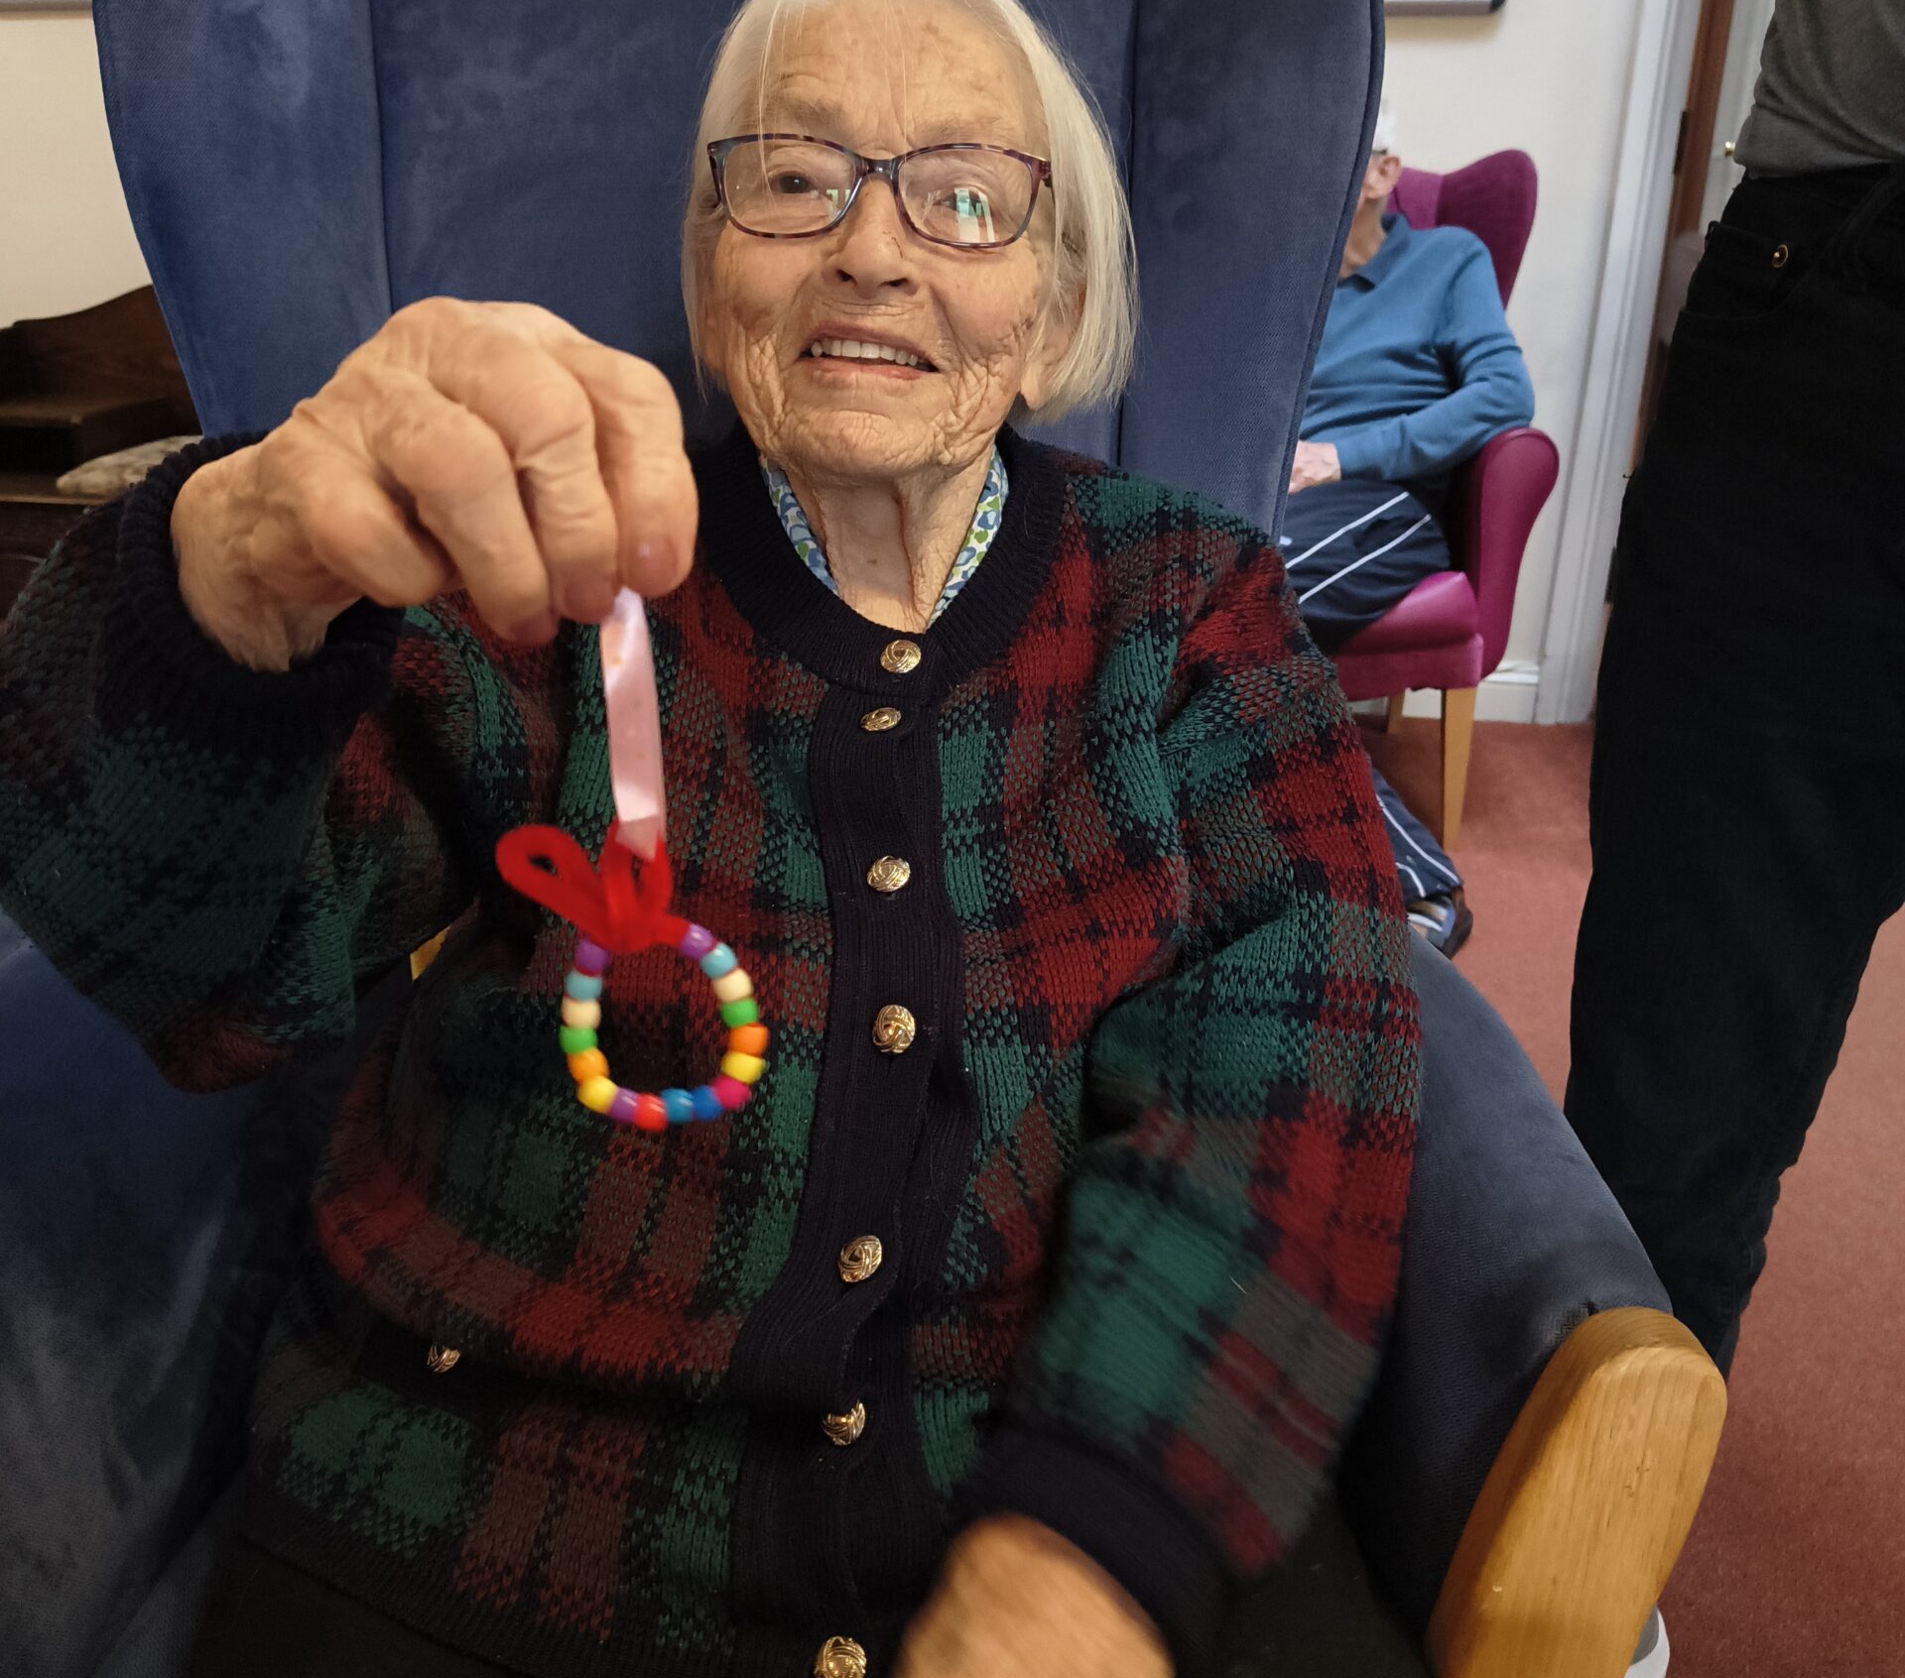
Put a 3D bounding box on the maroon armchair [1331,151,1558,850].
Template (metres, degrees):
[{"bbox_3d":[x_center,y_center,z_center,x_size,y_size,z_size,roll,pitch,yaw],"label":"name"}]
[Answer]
[{"bbox_3d":[0.574,-0.597,2.945,0.750,1.060,0.780,3,22,5],"label":"maroon armchair"}]

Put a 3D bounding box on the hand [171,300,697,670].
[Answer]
[{"bbox_3d":[-0.116,-0.081,0.400,0.113,0.080,0.082,9,23,19],"label":"hand"}]

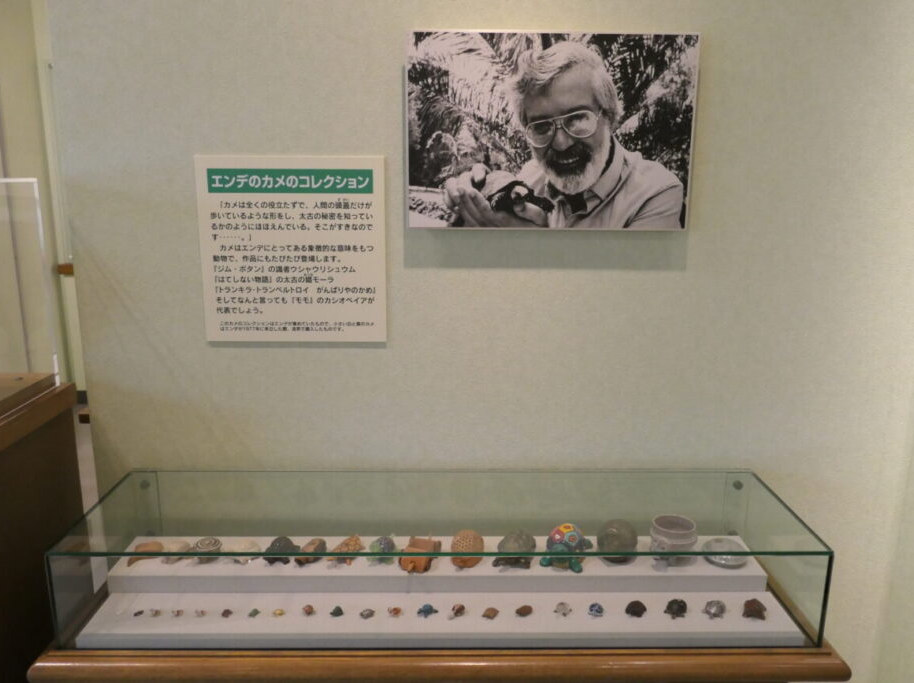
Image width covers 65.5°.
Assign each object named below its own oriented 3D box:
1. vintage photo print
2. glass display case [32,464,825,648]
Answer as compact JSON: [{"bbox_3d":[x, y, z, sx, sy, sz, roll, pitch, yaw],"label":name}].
[{"bbox_3d":[0.156,-0.349,1.200,0.477,0.318,0.027,0,12,-1],"label":"vintage photo print"},{"bbox_3d":[-0.024,0.357,1.210,1.163,0.160,0.298,0,12,-1],"label":"glass display case"}]

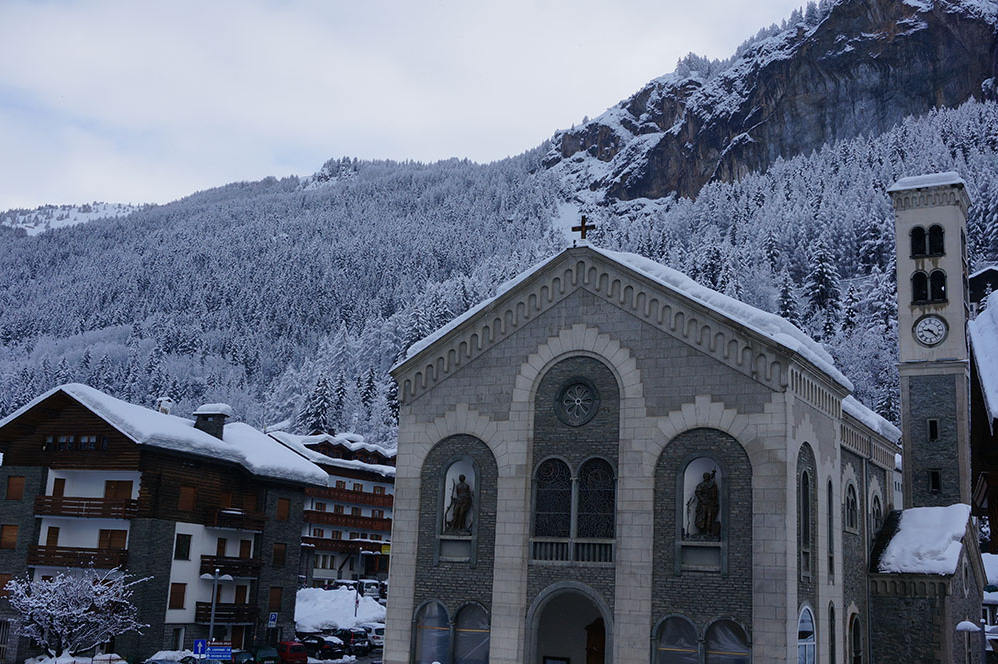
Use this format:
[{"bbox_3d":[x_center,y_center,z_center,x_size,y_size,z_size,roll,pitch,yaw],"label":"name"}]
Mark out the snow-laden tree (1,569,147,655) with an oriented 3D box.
[{"bbox_3d":[-20.891,13.878,55.000,6.600,4.300,6.000,7,-12,-20],"label":"snow-laden tree"}]

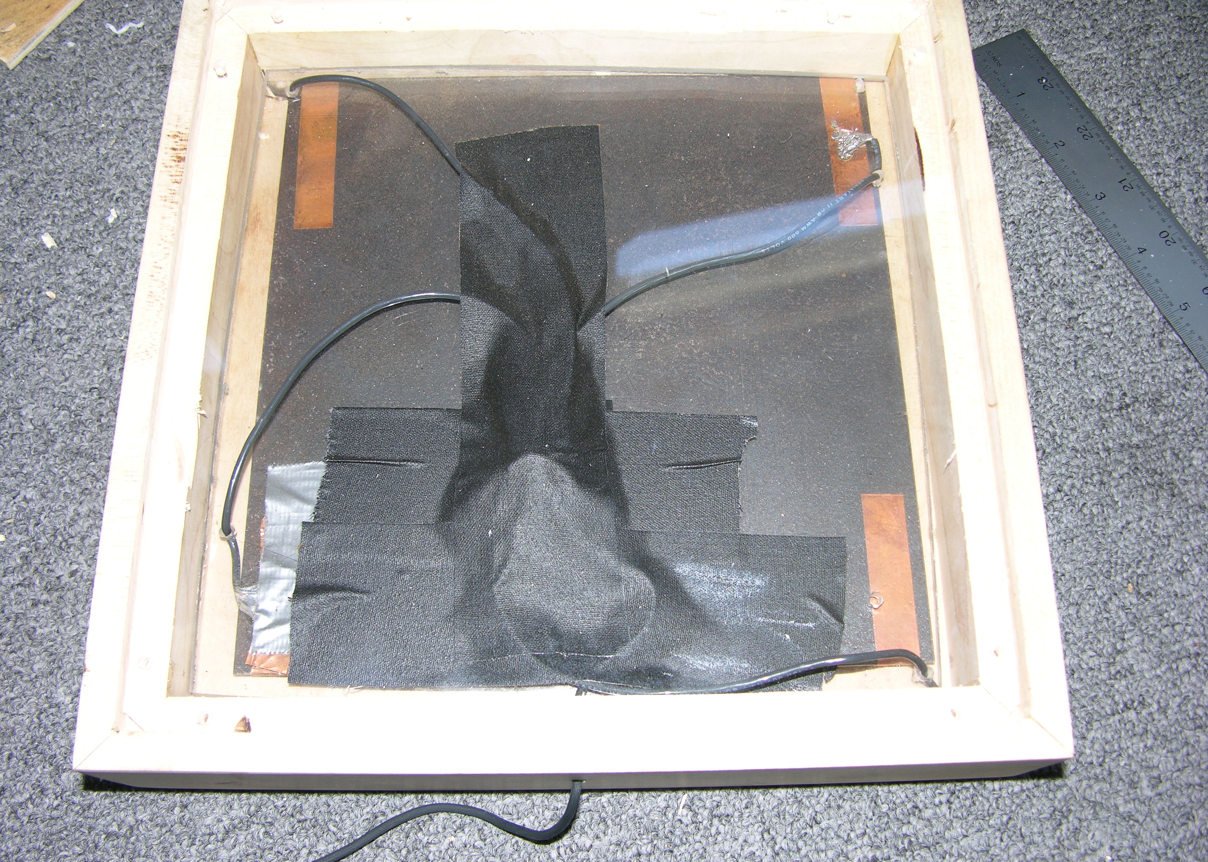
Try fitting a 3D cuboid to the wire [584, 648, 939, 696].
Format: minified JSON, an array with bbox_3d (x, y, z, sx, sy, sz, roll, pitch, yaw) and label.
[{"bbox_3d":[0.044,0.070,0.357,0.104,0.010,0.014,0,68,-1],"label":"wire"}]

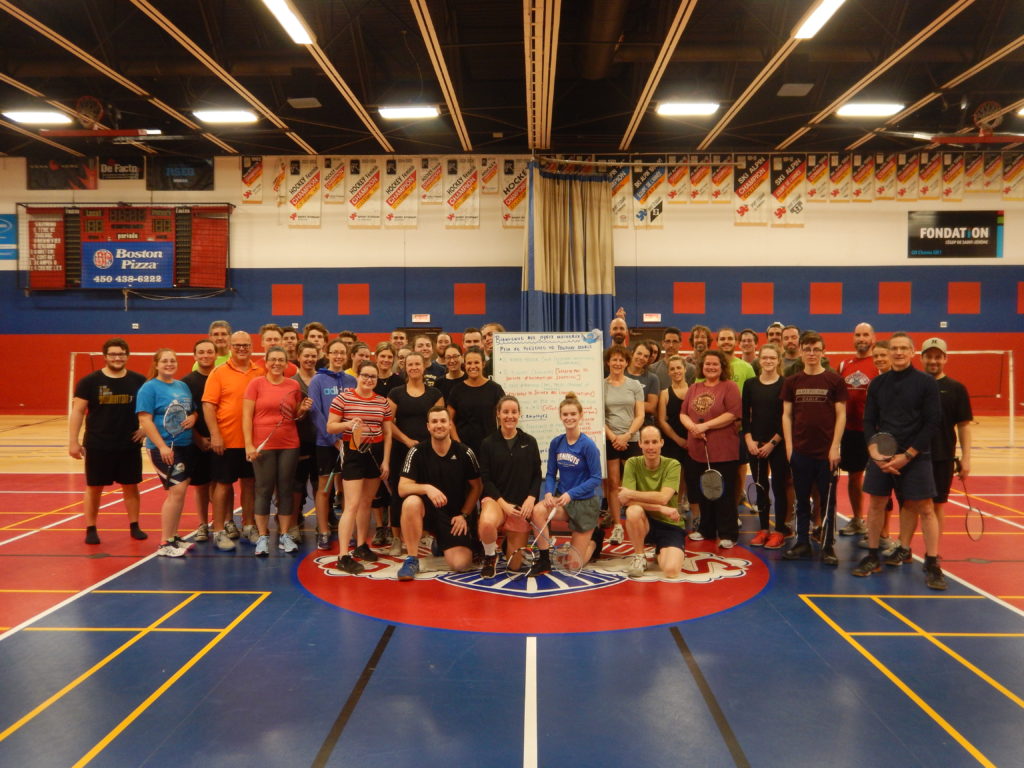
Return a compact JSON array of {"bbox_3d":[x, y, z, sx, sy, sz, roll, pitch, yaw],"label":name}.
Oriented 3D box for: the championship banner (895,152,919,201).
[{"bbox_3d":[9.432,-4.924,20.453,0.538,1.128,0.030,0,2,1],"label":"championship banner"}]

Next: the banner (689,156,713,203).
[{"bbox_3d":[4.537,-4.949,20.678,0.516,1.178,0.050,0,2,1],"label":"banner"}]

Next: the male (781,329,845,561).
[{"bbox_3d":[2.303,0.466,6.567,0.490,1.740,0.340,0,2,14],"label":"male"}]

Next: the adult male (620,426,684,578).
[{"bbox_3d":[1.011,0.828,6.289,0.490,1.044,0.660,1,2,13],"label":"adult male"}]

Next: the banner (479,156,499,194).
[{"bbox_3d":[-0.538,-5.031,20.696,0.421,0.901,0.030,0,2,1],"label":"banner"}]

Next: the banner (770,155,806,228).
[{"bbox_3d":[6.445,-4.509,20.050,0.846,1.719,0.040,0,2,1],"label":"banner"}]

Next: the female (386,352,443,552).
[{"bbox_3d":[-0.767,0.534,6.966,0.520,1.578,0.360,0,2,-3],"label":"female"}]

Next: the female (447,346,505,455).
[{"bbox_3d":[-0.294,0.508,6.969,0.470,1.630,0.300,0,2,-1],"label":"female"}]

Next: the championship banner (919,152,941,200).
[{"bbox_3d":[9.980,-4.963,20.478,0.534,1.142,0.040,0,2,1],"label":"championship banner"}]

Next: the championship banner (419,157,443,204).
[{"bbox_3d":[-1.974,-4.994,21.107,0.554,1.171,0.030,0,2,1],"label":"championship banner"}]

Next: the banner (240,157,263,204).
[{"bbox_3d":[-6.332,-4.968,20.918,0.520,1.156,0.050,0,2,1],"label":"banner"}]

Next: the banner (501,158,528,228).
[{"bbox_3d":[0.171,-4.487,20.184,0.788,1.672,0.040,0,2,1],"label":"banner"}]

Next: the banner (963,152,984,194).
[{"bbox_3d":[11.013,-5.009,20.410,0.496,0.936,0.030,0,2,1],"label":"banner"}]

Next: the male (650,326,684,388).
[{"bbox_3d":[1.532,0.376,8.139,0.520,1.820,0.330,0,2,5],"label":"male"}]

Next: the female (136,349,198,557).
[{"bbox_3d":[-2.758,0.532,6.842,0.470,1.621,0.370,-2,3,-35],"label":"female"}]

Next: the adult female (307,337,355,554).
[{"bbox_3d":[-1.458,0.484,7.006,0.460,1.701,0.340,-1,2,-13],"label":"adult female"}]

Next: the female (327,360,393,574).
[{"bbox_3d":[-1.154,0.588,6.535,0.520,1.525,0.420,-1,2,-21],"label":"female"}]

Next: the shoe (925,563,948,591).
[{"bbox_3d":[2.920,1.310,5.900,0.115,0.125,0.300,1,2,21],"label":"shoe"}]

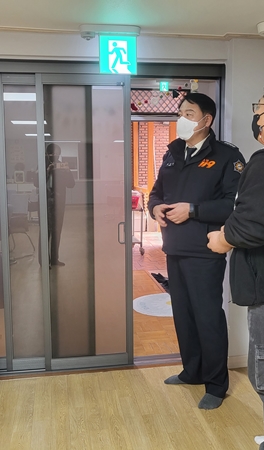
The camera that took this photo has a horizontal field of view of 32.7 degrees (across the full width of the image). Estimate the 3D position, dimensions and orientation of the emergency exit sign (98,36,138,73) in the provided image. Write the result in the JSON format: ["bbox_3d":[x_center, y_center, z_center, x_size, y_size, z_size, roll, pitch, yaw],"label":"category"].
[{"bbox_3d":[-0.080,-1.035,2.746,0.230,0.235,0.025,-2,8,-9],"label":"emergency exit sign"}]

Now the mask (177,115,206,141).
[{"bbox_3d":[0.321,-0.541,2.515,0.120,0.140,0.140,-5,9,-31],"label":"mask"}]

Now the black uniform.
[{"bbox_3d":[0.384,0.238,2.699,0.570,1.600,0.420,6,10,42],"label":"black uniform"}]

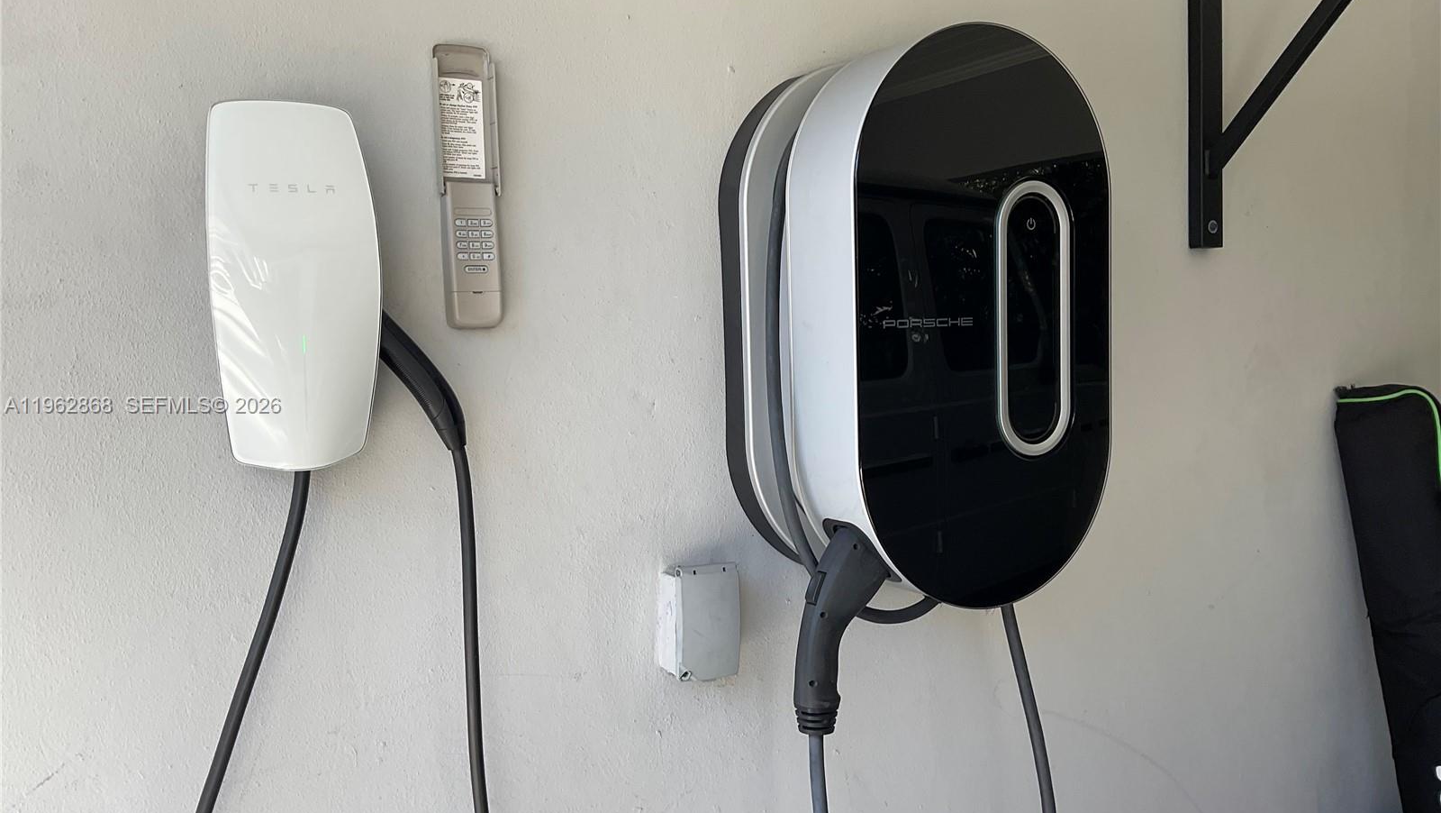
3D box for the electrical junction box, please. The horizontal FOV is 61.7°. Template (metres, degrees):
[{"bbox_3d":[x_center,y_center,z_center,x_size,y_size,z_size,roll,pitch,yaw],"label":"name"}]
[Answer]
[{"bbox_3d":[-0.025,0.253,1.446,0.079,0.132,0.056,-4,4,-30],"label":"electrical junction box"}]

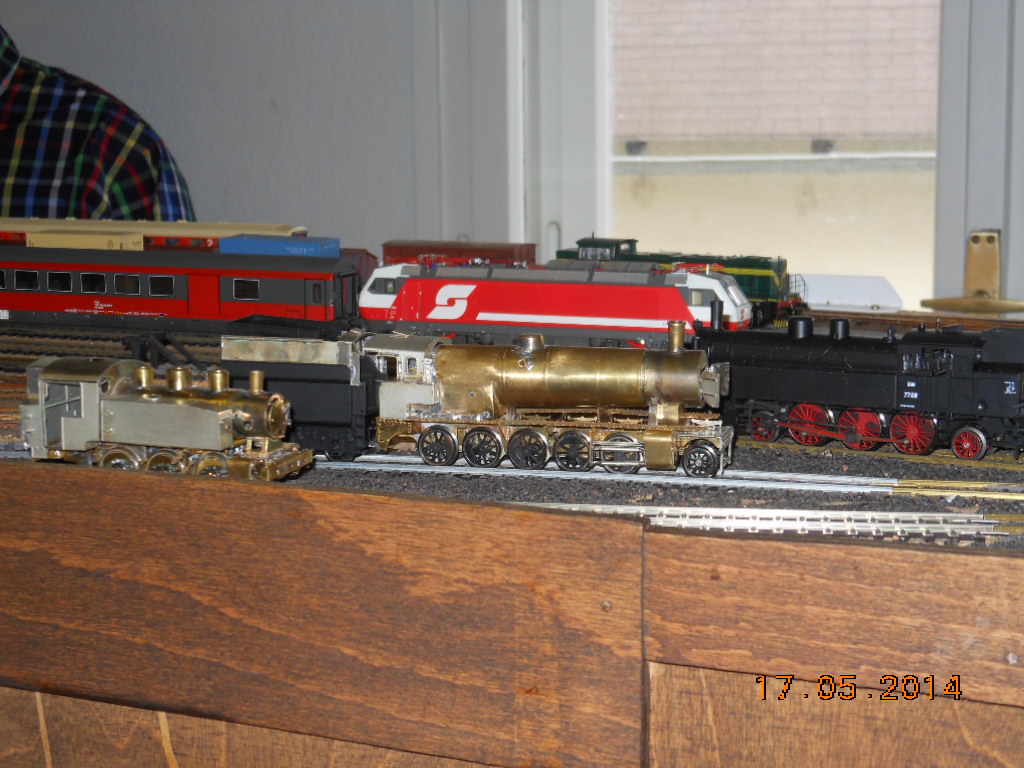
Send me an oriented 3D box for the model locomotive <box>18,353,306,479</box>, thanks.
[{"bbox_3d":[-0.126,0.016,0.714,0.105,0.048,0.034,3,9,24],"label":"model locomotive"}]

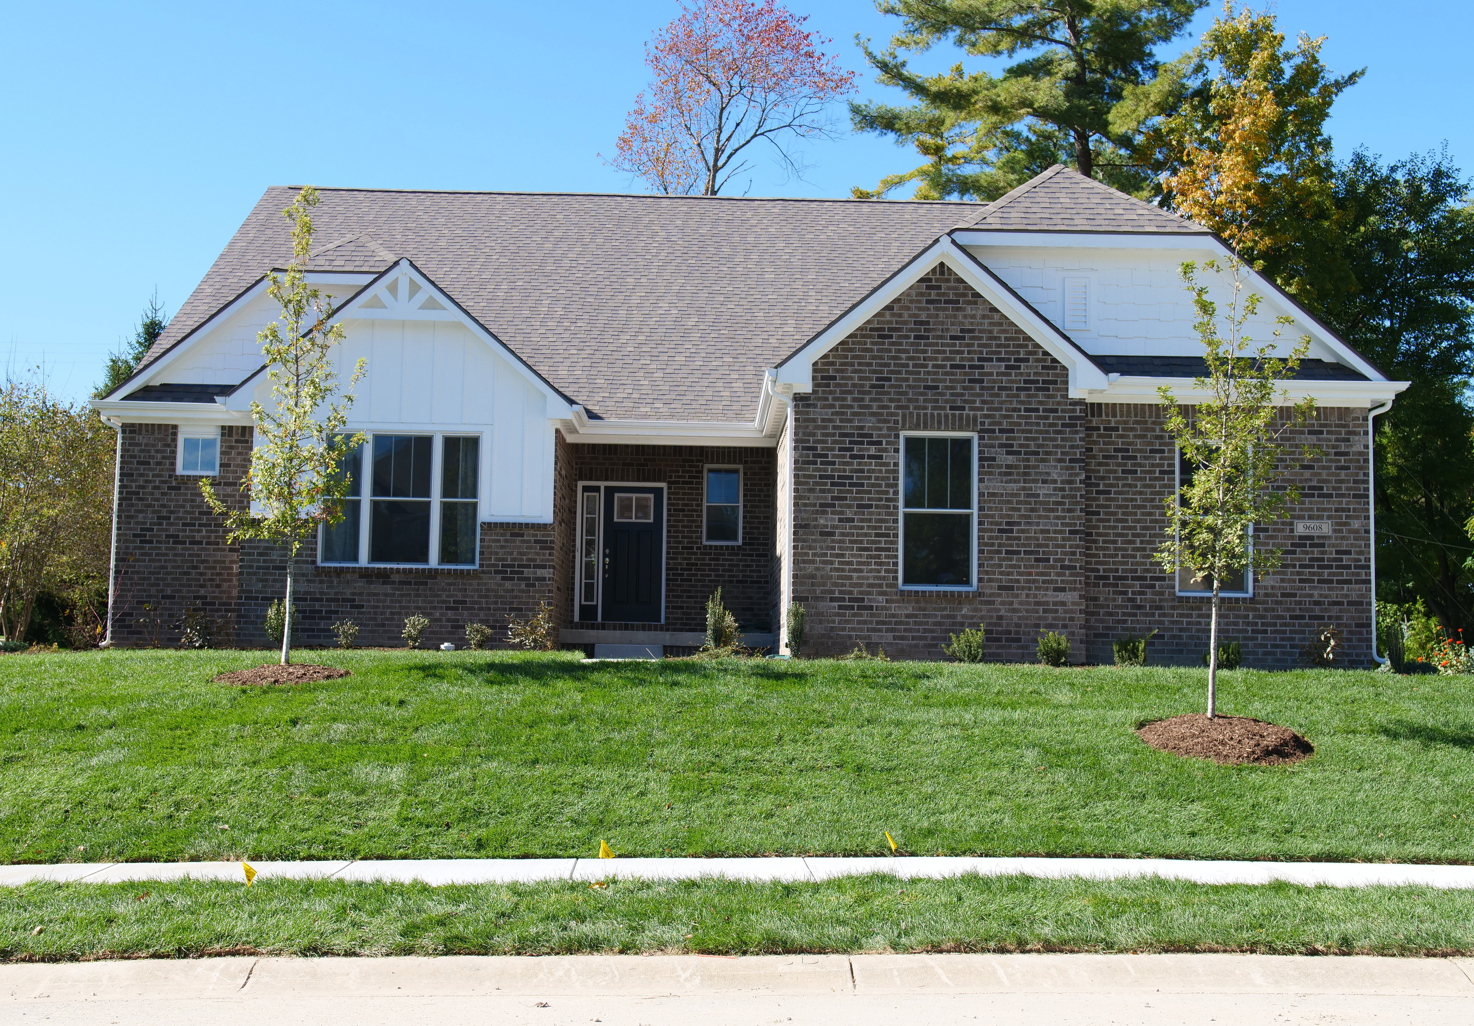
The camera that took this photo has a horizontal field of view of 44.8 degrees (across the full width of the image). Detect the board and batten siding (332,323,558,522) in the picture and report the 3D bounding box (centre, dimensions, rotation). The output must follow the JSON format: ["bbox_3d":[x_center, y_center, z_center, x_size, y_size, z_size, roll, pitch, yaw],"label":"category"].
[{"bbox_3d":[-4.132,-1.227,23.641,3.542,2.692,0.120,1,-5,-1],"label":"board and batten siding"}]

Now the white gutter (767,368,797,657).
[{"bbox_3d":[0.481,-0.010,20.279,0.330,3.220,0.450,1,-5,-1],"label":"white gutter"}]

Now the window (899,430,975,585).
[{"bbox_3d":[2.311,-0.024,20.505,0.899,1.817,0.100,1,-5,-1],"label":"window"}]

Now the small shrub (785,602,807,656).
[{"bbox_3d":[0.655,1.302,19.930,0.244,0.615,0.260,1,-5,-1],"label":"small shrub"}]

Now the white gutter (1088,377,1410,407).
[{"bbox_3d":[5.856,-1.398,20.646,3.750,0.260,0.380,1,-6,0],"label":"white gutter"}]

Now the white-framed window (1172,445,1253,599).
[{"bbox_3d":[5.528,0.076,20.699,0.917,1.821,0.100,1,-5,-1],"label":"white-framed window"}]

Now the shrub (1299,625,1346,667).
[{"bbox_3d":[6.479,1.483,19.807,0.500,0.504,0.475,1,-5,-1],"label":"shrub"}]

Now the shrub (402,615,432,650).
[{"bbox_3d":[-4.094,1.514,22.829,0.382,0.455,0.380,1,-6,0],"label":"shrub"}]

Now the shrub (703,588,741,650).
[{"bbox_3d":[-0.195,1.389,23.273,0.494,0.846,0.470,1,-6,0],"label":"shrub"}]

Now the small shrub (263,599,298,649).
[{"bbox_3d":[-5.827,1.422,22.824,0.440,0.623,0.440,1,-6,0],"label":"small shrub"}]

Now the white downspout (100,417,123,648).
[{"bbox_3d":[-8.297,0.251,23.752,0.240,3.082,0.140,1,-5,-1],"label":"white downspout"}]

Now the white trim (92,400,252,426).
[{"bbox_3d":[-7.393,-1.318,23.526,2.052,0.250,0.420,1,-5,-1],"label":"white trim"}]

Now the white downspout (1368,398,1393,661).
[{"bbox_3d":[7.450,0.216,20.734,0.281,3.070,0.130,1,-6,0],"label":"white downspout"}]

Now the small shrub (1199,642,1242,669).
[{"bbox_3d":[5.362,1.583,19.779,0.473,0.325,0.450,1,-5,-1],"label":"small shrub"}]

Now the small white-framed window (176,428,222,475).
[{"bbox_3d":[-7.216,-0.827,23.985,0.609,0.653,0.100,1,-6,0],"label":"small white-framed window"}]

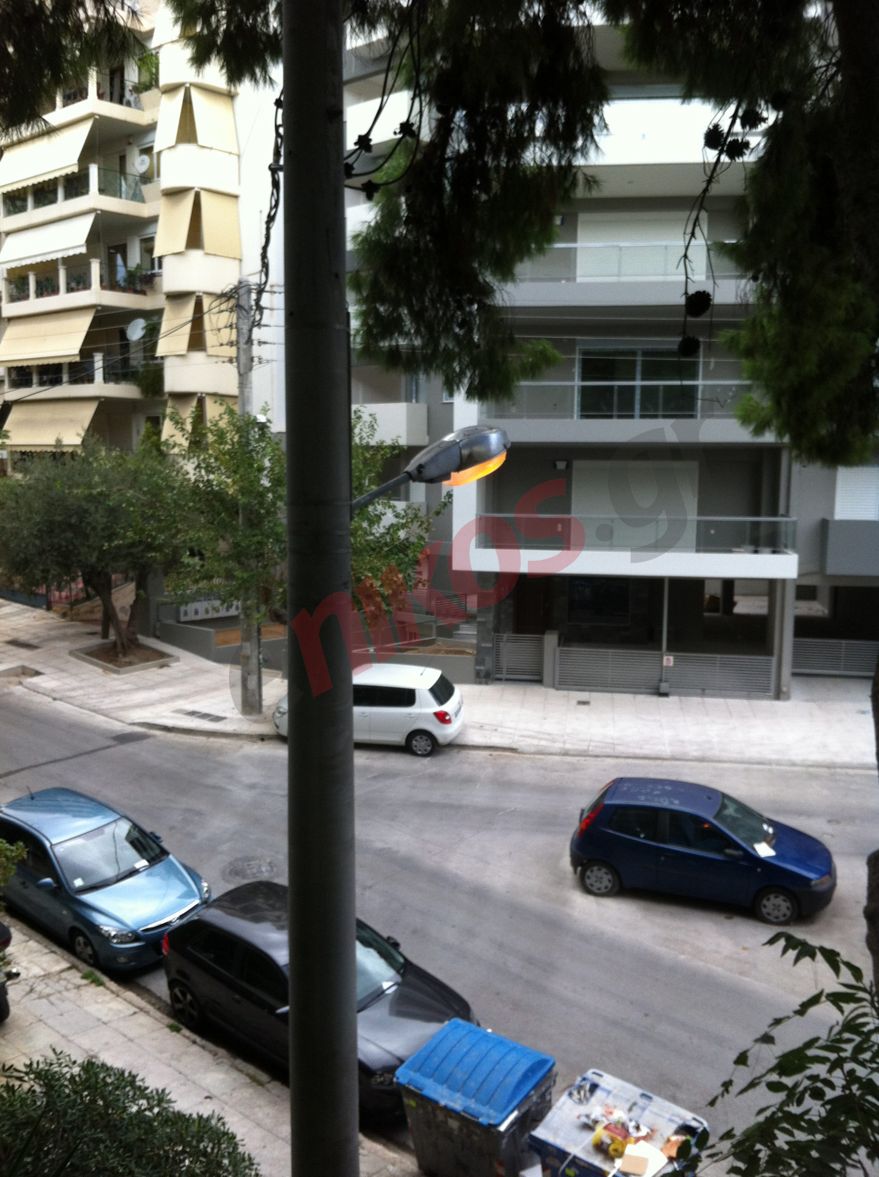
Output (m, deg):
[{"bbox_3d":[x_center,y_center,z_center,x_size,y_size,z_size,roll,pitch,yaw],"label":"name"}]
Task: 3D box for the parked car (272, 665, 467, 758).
[{"bbox_3d":[-1.490,2.462,24.577,3.990,1.500,1.660,2,9,11],"label":"parked car"}]

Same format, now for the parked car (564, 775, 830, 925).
[{"bbox_3d":[3.846,3.738,17.398,3.800,1.480,1.660,4,11,19],"label":"parked car"}]

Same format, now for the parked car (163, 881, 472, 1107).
[{"bbox_3d":[-1.385,4.620,13.718,4.210,1.421,1.765,9,13,40],"label":"parked car"}]

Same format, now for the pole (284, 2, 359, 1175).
[{"bbox_3d":[-0.599,1.038,6.014,0.380,10.600,0.380,0,8,0],"label":"pole"}]

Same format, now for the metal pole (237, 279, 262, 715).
[{"bbox_3d":[-4.154,-1.888,25.746,0.360,9.400,0.360,0,8,0],"label":"metal pole"}]

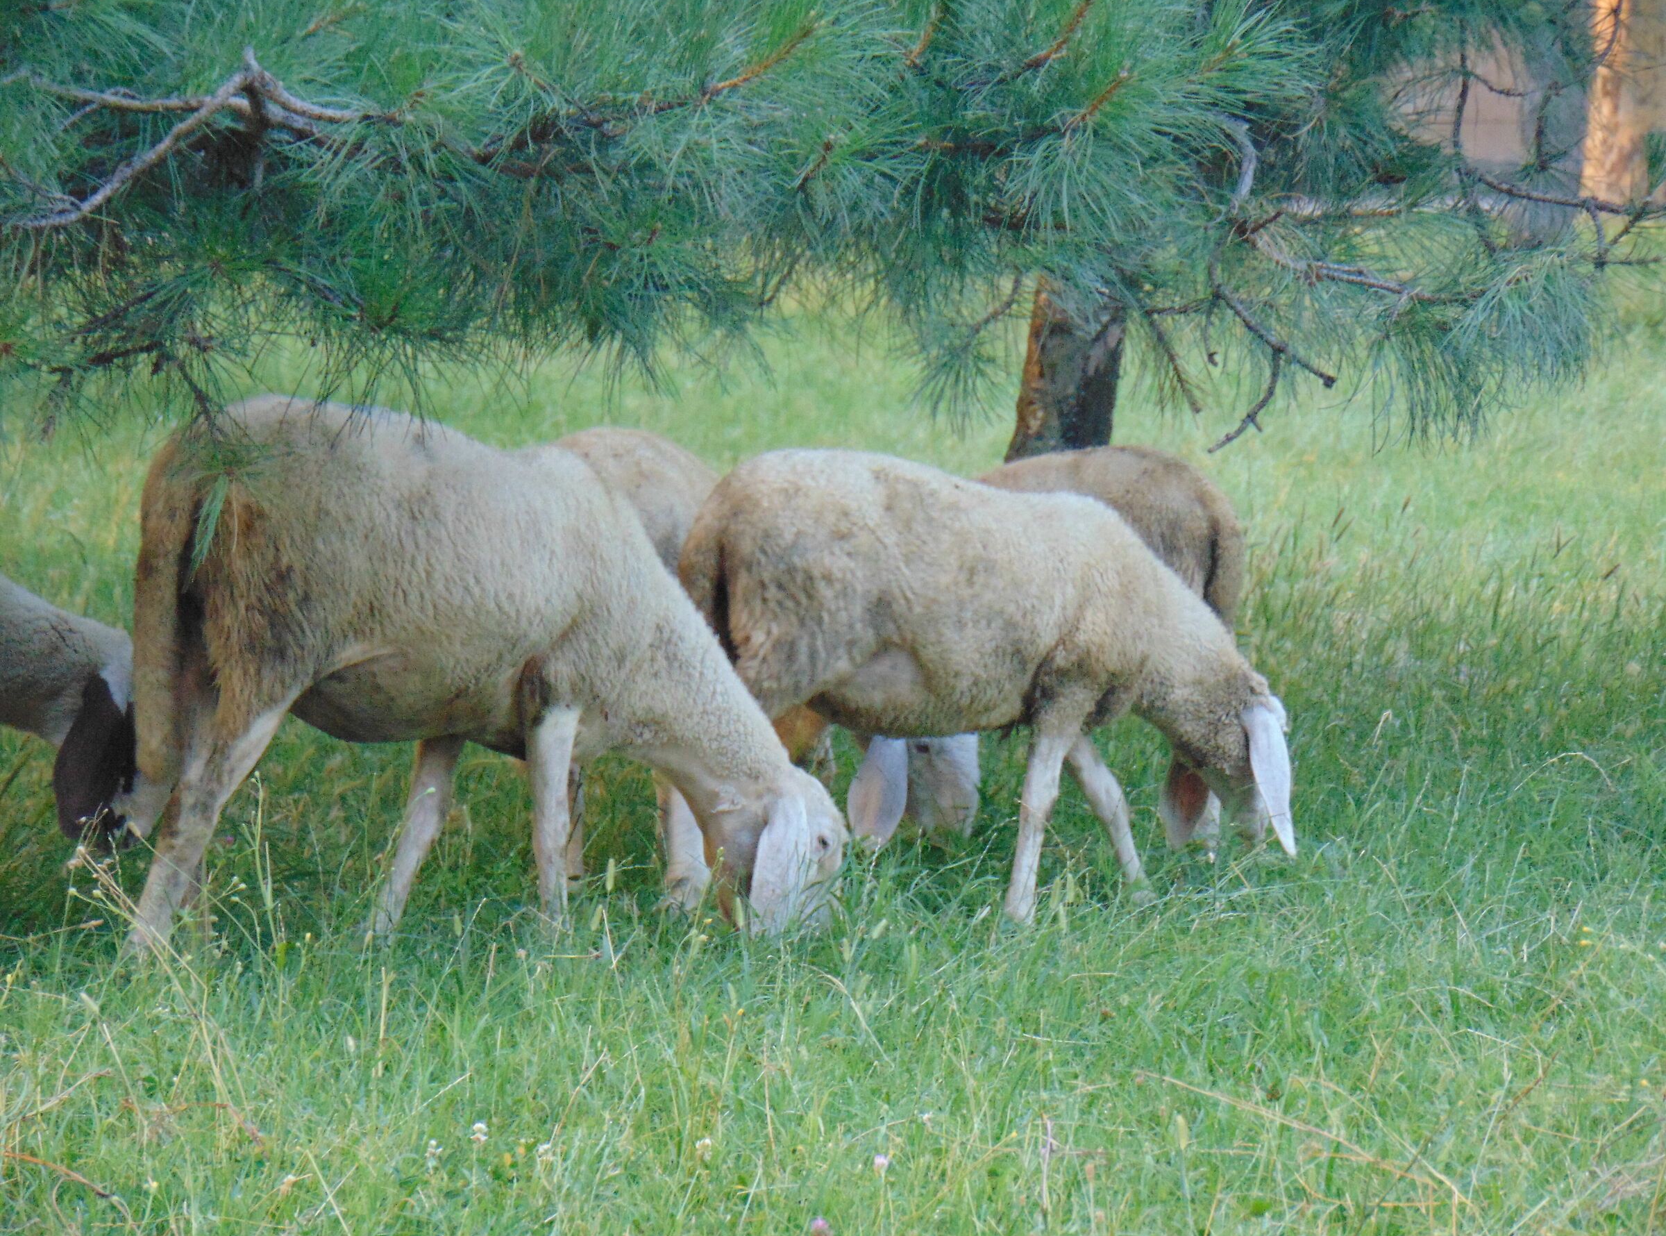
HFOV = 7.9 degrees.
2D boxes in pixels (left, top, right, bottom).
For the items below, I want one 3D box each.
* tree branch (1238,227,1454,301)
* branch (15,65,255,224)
[{"bbox_3d":[0.726,-0.499,17.000,0.302,0.110,0.130,0,3,0],"label":"tree branch"},{"bbox_3d":[-0.961,-0.643,16.500,0.339,0.221,0.180,0,3,0],"label":"branch"}]

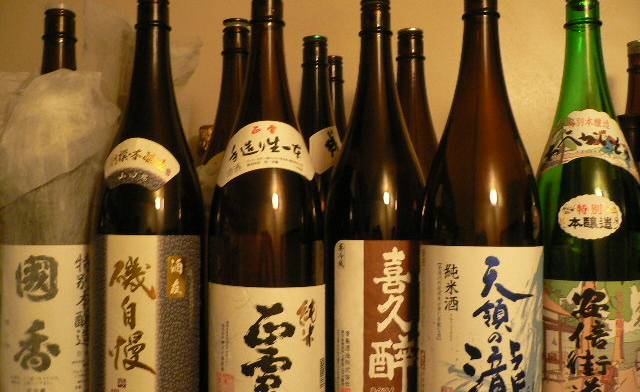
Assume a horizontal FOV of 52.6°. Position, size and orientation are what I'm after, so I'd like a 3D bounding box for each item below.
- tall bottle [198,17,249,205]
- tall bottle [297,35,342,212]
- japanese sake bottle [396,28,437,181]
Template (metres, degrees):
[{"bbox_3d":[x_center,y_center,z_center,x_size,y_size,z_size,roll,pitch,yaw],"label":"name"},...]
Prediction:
[{"bbox_3d":[-0.091,0.009,0.709,0.105,0.398,0.105,0,0,0],"label":"tall bottle"},{"bbox_3d":[-0.006,0.011,0.774,0.105,0.397,0.105,0,0,-28],"label":"tall bottle"},{"bbox_3d":[0.103,0.011,0.737,0.105,0.397,0.105,0,0,0],"label":"japanese sake bottle"}]

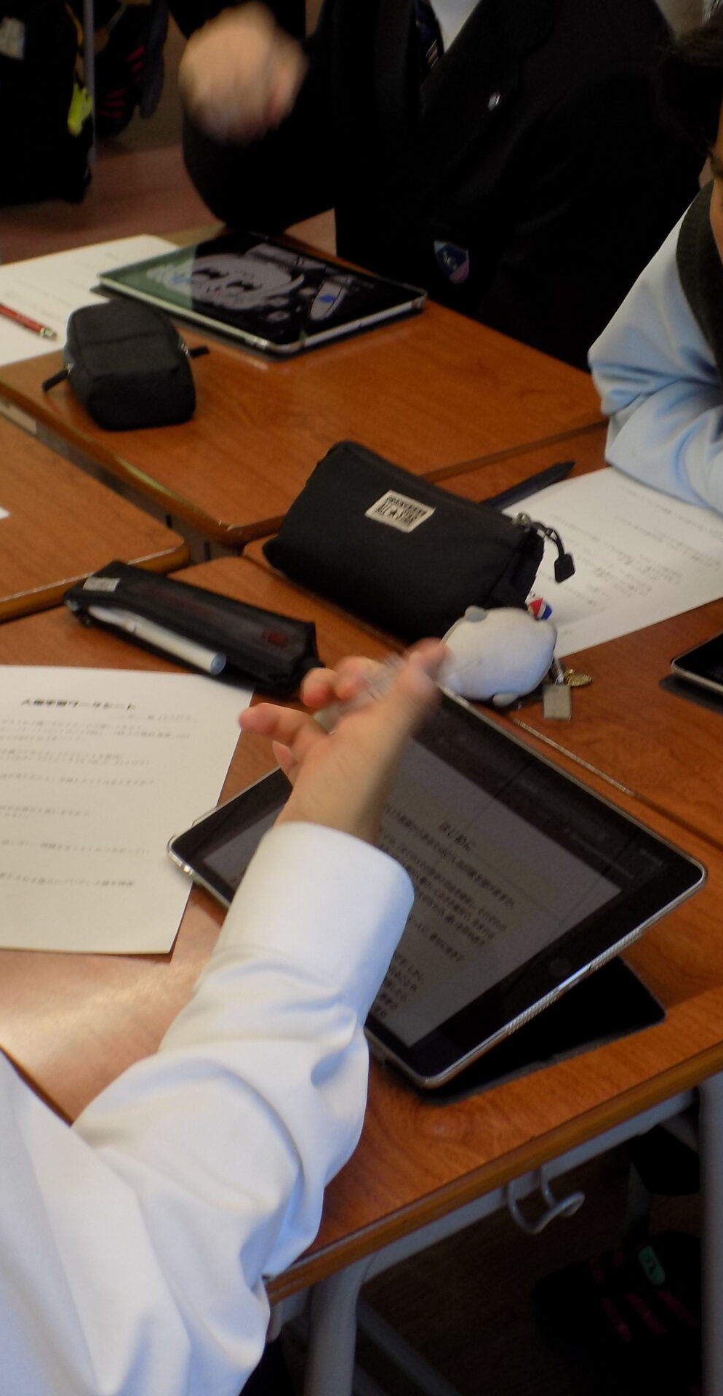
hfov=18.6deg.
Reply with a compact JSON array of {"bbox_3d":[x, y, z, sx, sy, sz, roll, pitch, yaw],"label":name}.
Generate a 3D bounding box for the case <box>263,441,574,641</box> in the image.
[{"bbox_3d":[0.027,-0.105,1.486,0.090,0.062,0.200,-23,37,-35],"label":"case"}]

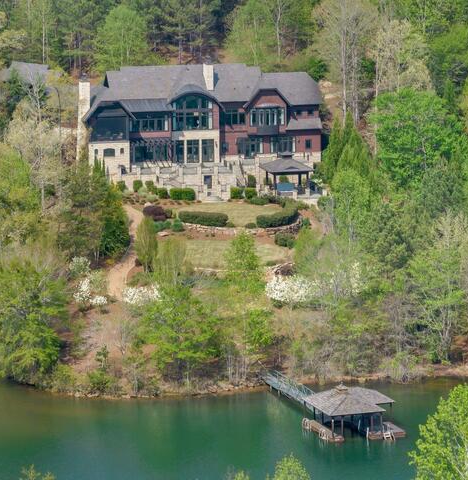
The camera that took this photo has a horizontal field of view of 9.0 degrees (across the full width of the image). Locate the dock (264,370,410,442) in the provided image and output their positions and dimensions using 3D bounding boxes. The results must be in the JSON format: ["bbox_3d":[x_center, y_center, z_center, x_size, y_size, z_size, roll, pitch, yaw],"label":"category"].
[{"bbox_3d":[9.781,16.420,323.880,8.450,5.400,24.030,-4,12,-21],"label":"dock"}]

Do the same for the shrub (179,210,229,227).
[{"bbox_3d":[-3.873,-2.730,378.000,6.300,1.650,2.100,2,11,12],"label":"shrub"}]

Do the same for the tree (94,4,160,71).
[{"bbox_3d":[-15.965,-29.355,438.000,8.600,10.300,8.300,0,11,0],"label":"tree"}]

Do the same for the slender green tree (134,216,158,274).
[{"bbox_3d":[-10.347,0.532,352.000,2.700,6.300,2.700,0,11,0],"label":"slender green tree"}]

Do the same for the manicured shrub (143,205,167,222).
[{"bbox_3d":[-10.202,-3.401,382.000,3.000,1.900,2.700,0,11,0],"label":"manicured shrub"}]

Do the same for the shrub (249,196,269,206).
[{"bbox_3d":[3.185,-5.005,387.000,2.500,1.050,2.000,0,11,0],"label":"shrub"}]

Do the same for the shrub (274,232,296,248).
[{"bbox_3d":[6.384,0.062,369.000,2.600,1.700,2.300,0,11,0],"label":"shrub"}]

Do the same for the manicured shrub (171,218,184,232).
[{"bbox_3d":[-7.099,-1.822,374.000,1.750,1.600,1.700,0,11,0],"label":"manicured shrub"}]

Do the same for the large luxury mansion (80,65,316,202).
[{"bbox_3d":[-4.671,-14.960,403.000,30.500,15.500,20.000,-2,11,-9],"label":"large luxury mansion"}]

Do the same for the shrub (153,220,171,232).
[{"bbox_3d":[-9.109,-1.696,374.000,2.200,1.300,2.000,0,11,0],"label":"shrub"}]

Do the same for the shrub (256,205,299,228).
[{"bbox_3d":[5.568,-3.008,381.000,5.600,1.800,2.600,-8,14,-34],"label":"shrub"}]

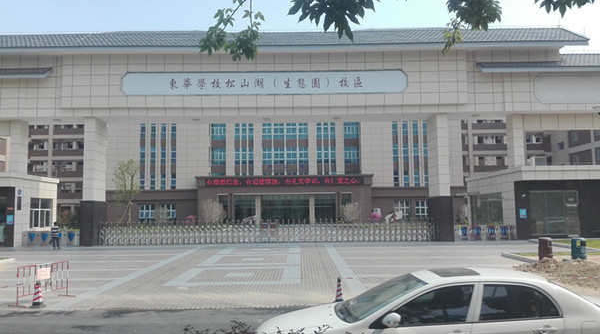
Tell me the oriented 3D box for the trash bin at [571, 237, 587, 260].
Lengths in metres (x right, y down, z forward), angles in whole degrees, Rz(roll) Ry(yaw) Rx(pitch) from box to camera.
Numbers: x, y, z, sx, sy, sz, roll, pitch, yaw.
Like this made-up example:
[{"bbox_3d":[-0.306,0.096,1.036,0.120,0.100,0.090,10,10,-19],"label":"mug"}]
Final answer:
[{"bbox_3d":[12.031,3.503,18.564,0.480,0.950,0.400,0,-5,-3],"label":"trash bin"}]

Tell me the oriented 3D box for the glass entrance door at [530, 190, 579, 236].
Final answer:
[{"bbox_3d":[16.783,3.045,28.186,3.212,2.958,0.120,-1,-5,0],"label":"glass entrance door"}]

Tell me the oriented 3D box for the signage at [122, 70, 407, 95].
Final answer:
[{"bbox_3d":[-2.291,-5.417,27.852,18.568,1.582,0.120,-1,-5,0],"label":"signage"}]

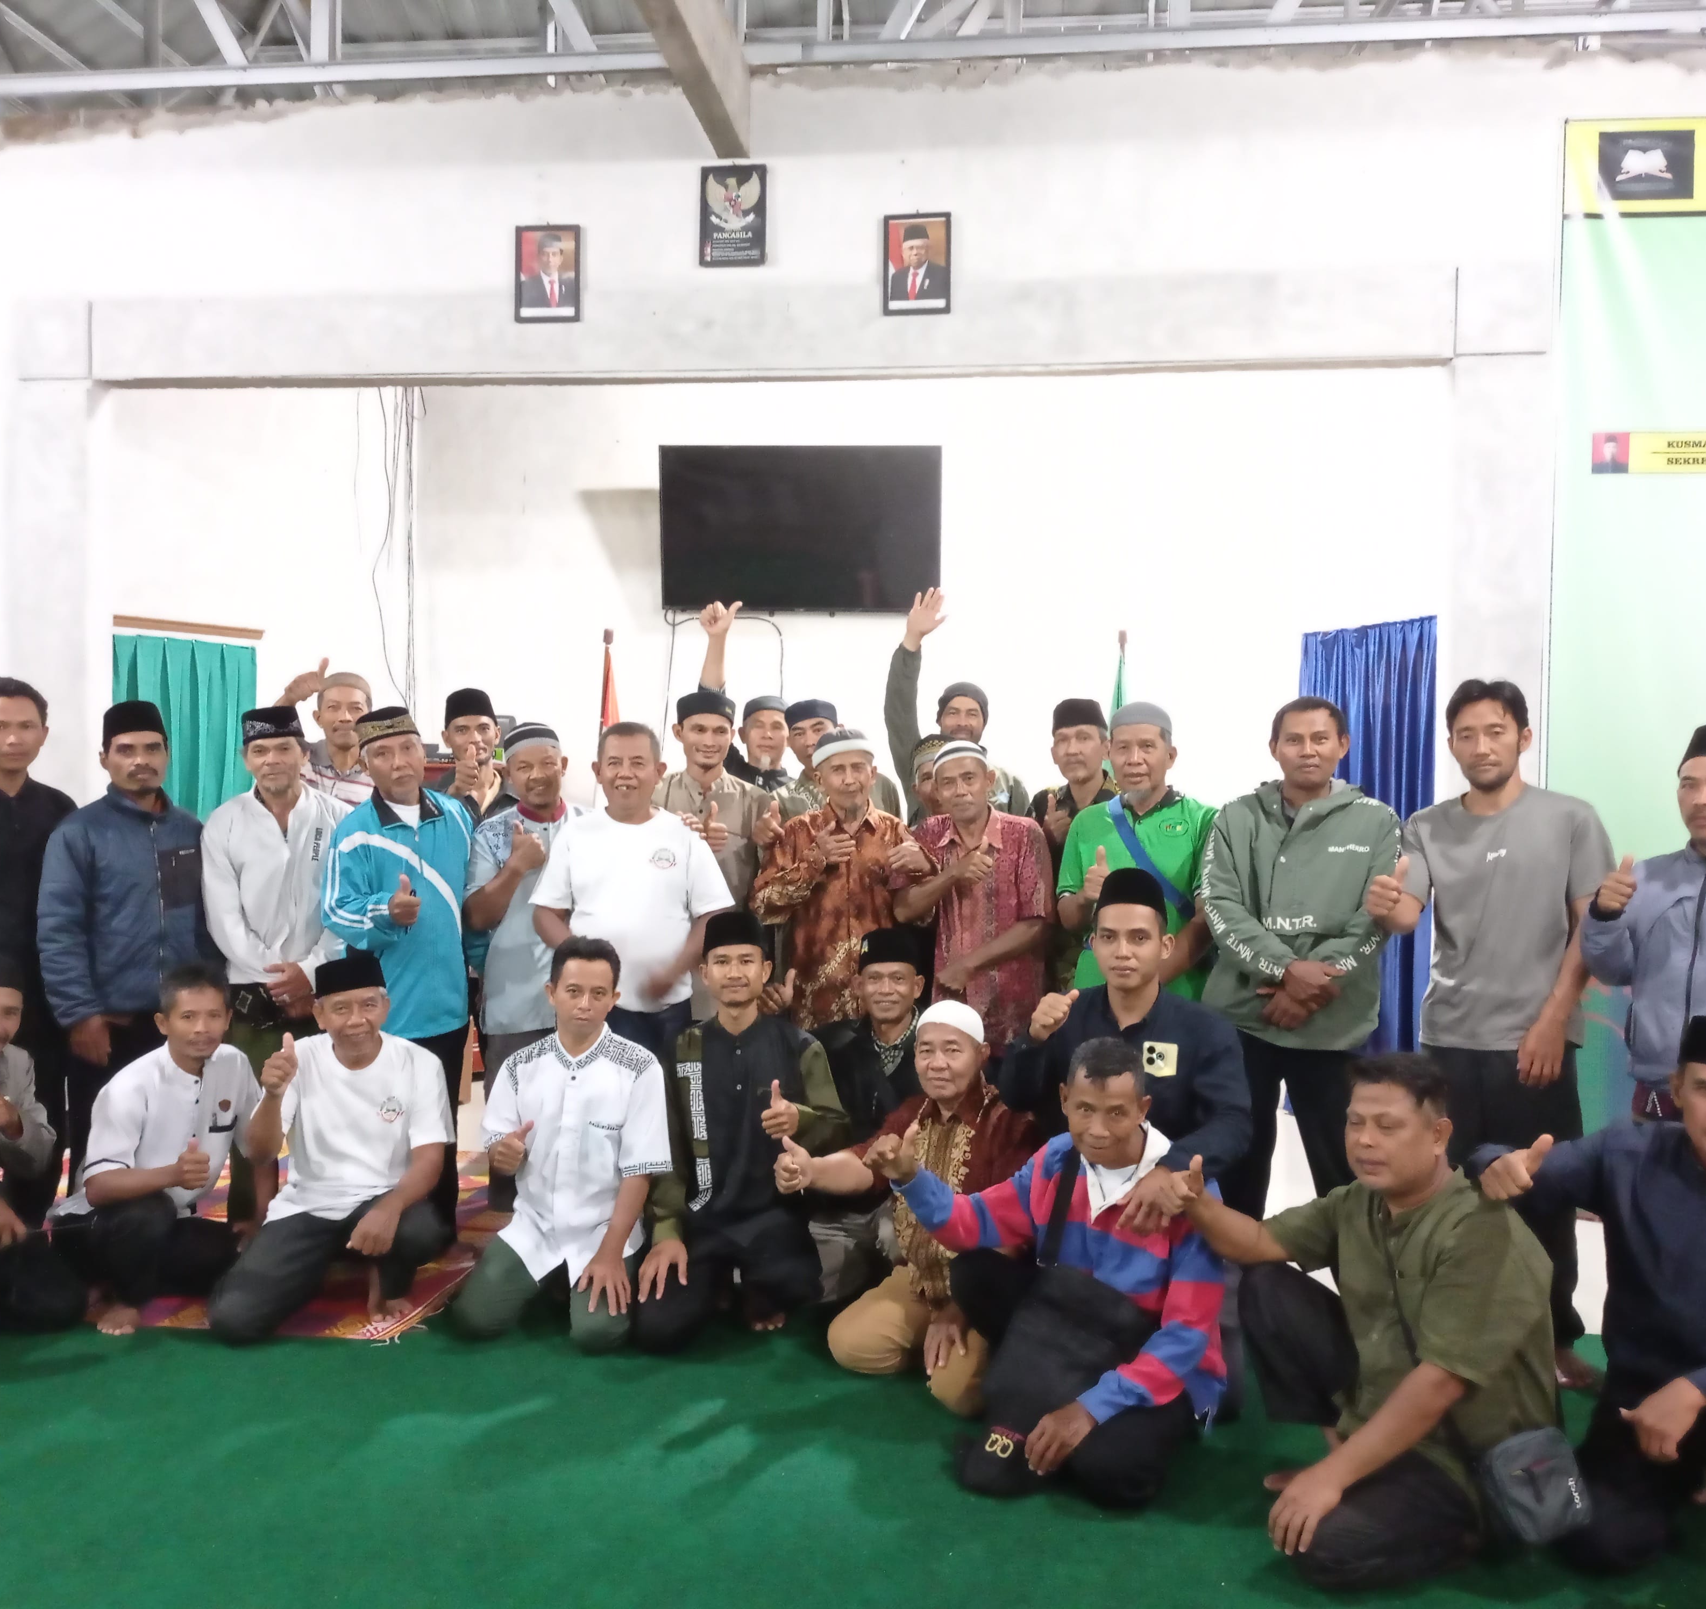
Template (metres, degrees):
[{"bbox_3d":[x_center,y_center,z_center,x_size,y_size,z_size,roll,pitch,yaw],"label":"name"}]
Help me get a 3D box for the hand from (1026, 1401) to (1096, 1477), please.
[{"bbox_3d":[0.407,1.241,3.400,0.090,0.150,0.060,29,-29,27],"label":"hand"}]

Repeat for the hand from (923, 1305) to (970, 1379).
[{"bbox_3d":[0.211,1.212,3.930,0.090,0.160,0.055,10,-28,5],"label":"hand"}]

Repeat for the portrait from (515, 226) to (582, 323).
[{"bbox_3d":[-1.100,-1.915,6.280,0.235,0.352,0.025,1,1,5],"label":"portrait"}]

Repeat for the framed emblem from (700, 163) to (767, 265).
[{"bbox_3d":[-0.427,-2.101,6.210,0.237,0.358,0.025,1,1,5],"label":"framed emblem"}]

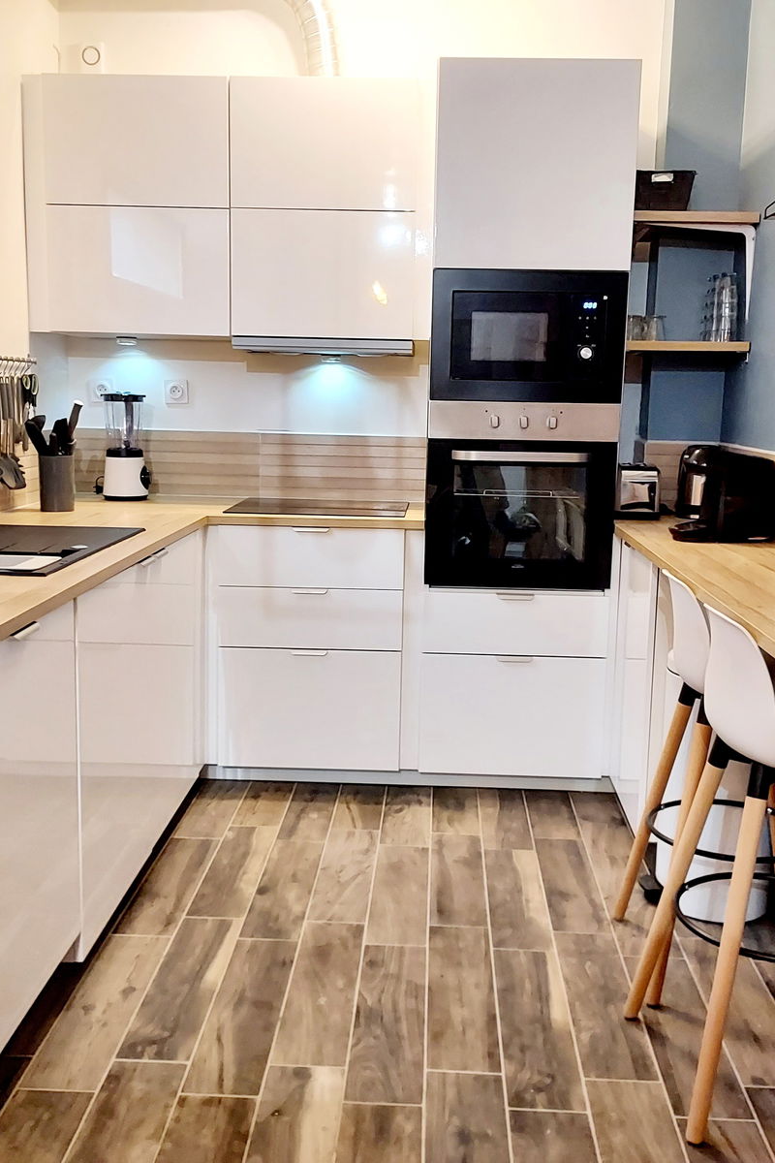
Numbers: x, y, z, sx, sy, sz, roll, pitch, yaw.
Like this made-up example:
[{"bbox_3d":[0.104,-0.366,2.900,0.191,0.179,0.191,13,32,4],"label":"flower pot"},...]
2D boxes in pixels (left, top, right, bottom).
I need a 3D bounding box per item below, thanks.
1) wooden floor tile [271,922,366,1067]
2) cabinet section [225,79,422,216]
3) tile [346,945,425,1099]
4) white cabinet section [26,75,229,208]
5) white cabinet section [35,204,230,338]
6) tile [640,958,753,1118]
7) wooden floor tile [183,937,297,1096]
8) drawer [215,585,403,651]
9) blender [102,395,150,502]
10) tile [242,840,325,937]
[{"bbox_3d":[-0.142,0.909,2.400,0.151,0.010,0.587,2,10,3],"label":"wooden floor tile"},{"bbox_3d":[-0.193,-1.419,3.608,0.605,0.400,0.380,2,9,2],"label":"cabinet section"},{"bbox_3d":[0.005,0.918,2.269,0.146,0.010,0.597,2,9,2],"label":"tile"},{"bbox_3d":[-0.810,-1.437,3.630,0.630,0.400,0.380,2,9,2],"label":"white cabinet section"},{"bbox_3d":[-0.817,-1.041,3.692,0.625,0.400,0.380,2,9,2],"label":"white cabinet section"},{"bbox_3d":[0.614,0.940,2.252,0.150,0.010,0.588,2,9,3],"label":"tile"},{"bbox_3d":[-0.296,0.916,2.286,0.149,0.018,0.587,2,9,3],"label":"wooden floor tile"},{"bbox_3d":[-0.239,0.082,3.748,0.597,0.200,0.550,2,9,2],"label":"drawer"},{"bbox_3d":[-0.923,-0.475,3.795,0.160,0.372,0.155,1,9,-1],"label":"blender"},{"bbox_3d":[-0.268,0.818,2.868,0.150,0.010,0.588,2,9,3],"label":"tile"}]

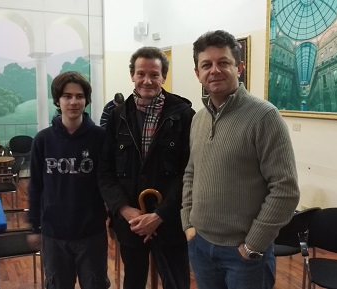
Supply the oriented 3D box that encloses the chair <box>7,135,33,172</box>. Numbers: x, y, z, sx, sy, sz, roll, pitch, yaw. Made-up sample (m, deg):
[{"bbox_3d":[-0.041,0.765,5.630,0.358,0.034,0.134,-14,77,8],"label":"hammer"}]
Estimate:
[{"bbox_3d":[-2.480,0.305,6.320,0.580,0.840,0.560,-4,8,-27],"label":"chair"}]

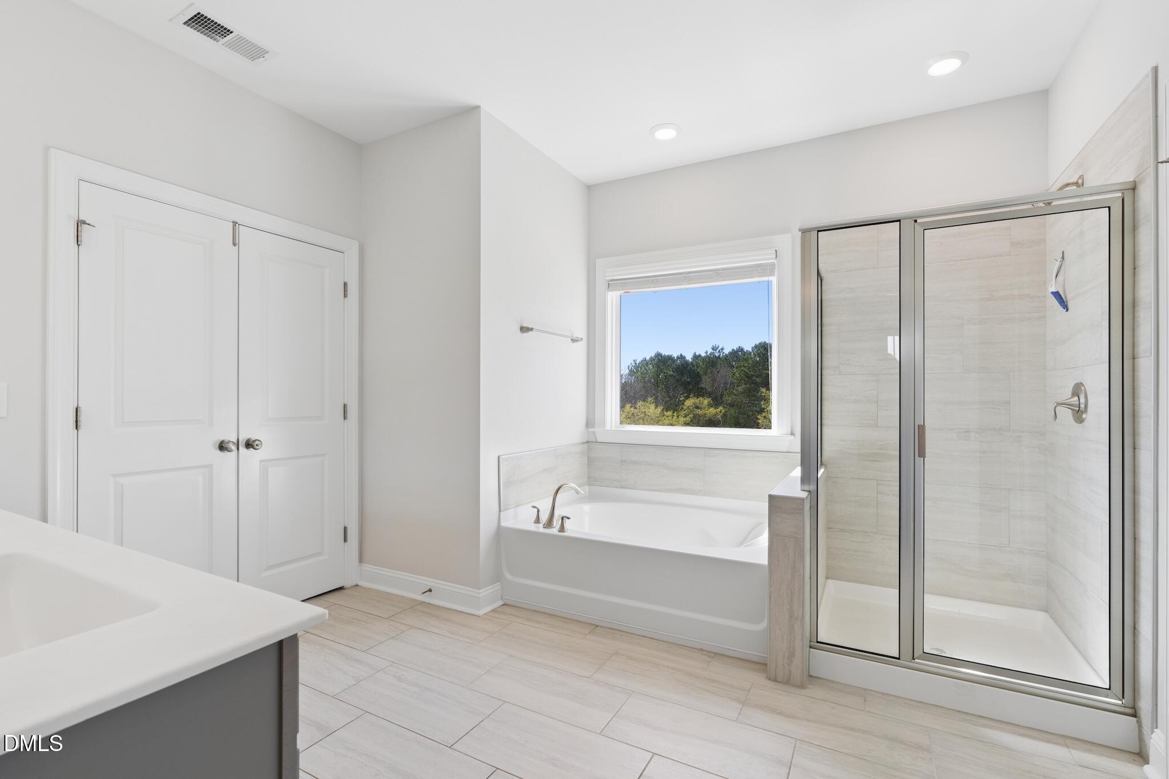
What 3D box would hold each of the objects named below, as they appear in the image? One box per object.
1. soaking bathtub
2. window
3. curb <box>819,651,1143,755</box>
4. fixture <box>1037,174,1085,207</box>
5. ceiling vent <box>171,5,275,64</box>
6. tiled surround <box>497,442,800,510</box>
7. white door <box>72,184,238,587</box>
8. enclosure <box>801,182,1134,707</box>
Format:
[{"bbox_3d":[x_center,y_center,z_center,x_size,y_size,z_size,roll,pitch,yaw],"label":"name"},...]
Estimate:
[{"bbox_3d":[0.431,0.966,3.080,1.484,0.504,1.038,0,0,28],"label":"soaking bathtub"},{"bbox_3d":[0.698,-0.290,3.571,1.360,1.352,0.120,0,0,28],"label":"window"},{"bbox_3d":[1.428,1.157,2.012,1.009,0.111,0.104,0,0,28],"label":"curb"},{"bbox_3d":[2.016,-0.834,2.225,0.167,0.130,0.070,0,0,28],"label":"fixture"},{"bbox_3d":[-1.572,-1.546,2.284,0.205,0.020,0.346,0,0,28],"label":"ceiling vent"},{"bbox_3d":[0.417,0.549,3.069,1.482,0.326,1.082,0,0,28],"label":"tiled surround"},{"bbox_3d":[-1.921,0.176,2.381,0.040,2.048,0.615,0,0,28],"label":"white door"},{"bbox_3d":[1.409,0.199,2.021,1.052,1.805,0.060,0,0,28],"label":"enclosure"}]

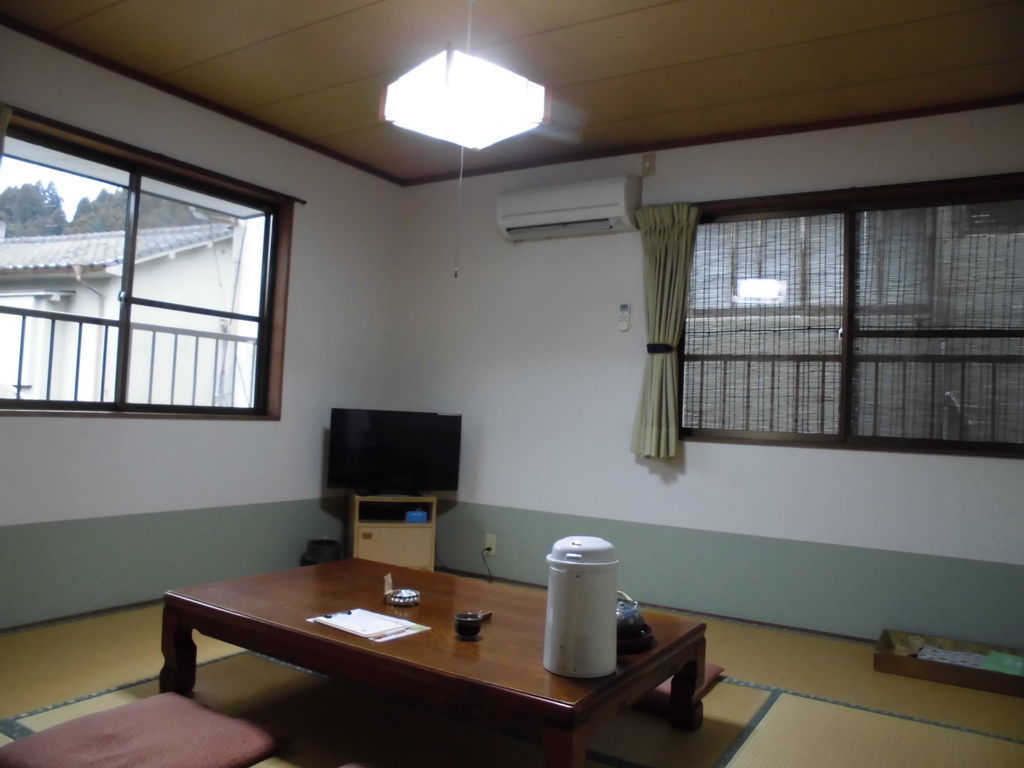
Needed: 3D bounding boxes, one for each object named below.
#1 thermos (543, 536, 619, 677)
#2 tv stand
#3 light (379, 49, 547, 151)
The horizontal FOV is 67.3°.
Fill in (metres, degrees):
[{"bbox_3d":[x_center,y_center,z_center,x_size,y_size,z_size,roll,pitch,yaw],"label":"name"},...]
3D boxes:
[{"bbox_3d":[0.187,0.569,2.011,0.190,0.325,0.207,2,-2,15],"label":"thermos"},{"bbox_3d":[-0.709,0.876,4.525,0.459,0.453,0.360,3,-2,-15],"label":"tv stand"},{"bbox_3d":[-0.157,-0.929,2.562,0.397,0.120,0.397,4,-3,-39],"label":"light"}]

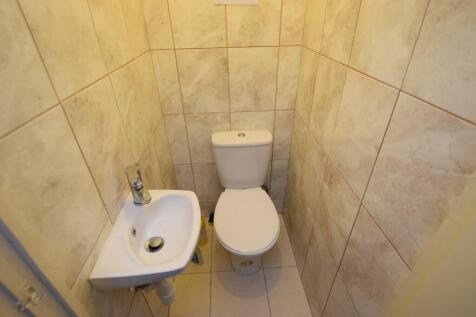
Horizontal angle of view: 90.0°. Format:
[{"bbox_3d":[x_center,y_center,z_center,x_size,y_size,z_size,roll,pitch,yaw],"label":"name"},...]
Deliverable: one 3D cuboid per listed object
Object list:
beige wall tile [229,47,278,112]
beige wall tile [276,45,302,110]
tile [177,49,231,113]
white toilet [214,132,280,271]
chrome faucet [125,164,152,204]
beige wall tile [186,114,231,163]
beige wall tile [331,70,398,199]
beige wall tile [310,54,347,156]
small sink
[{"bbox_3d":[0.084,-0.432,1.326,0.270,0.350,0.010,-3,32,-2],"label":"beige wall tile"},{"bbox_3d":[0.278,-0.441,1.333,0.118,0.350,0.010,-3,32,-2],"label":"beige wall tile"},{"bbox_3d":[-0.185,-0.419,1.315,0.269,0.350,0.010,-3,32,-2],"label":"tile"},{"bbox_3d":[0.042,0.312,1.404,0.360,0.763,0.632,-3,32,-2],"label":"white toilet"},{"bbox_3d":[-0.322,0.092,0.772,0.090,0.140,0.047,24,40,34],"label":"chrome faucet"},{"bbox_3d":[-0.178,-0.121,1.503,0.269,0.354,0.010,-3,32,-2],"label":"beige wall tile"},{"bbox_3d":[0.380,-0.088,0.770,0.010,0.350,0.278,-3,32,-2],"label":"beige wall tile"},{"bbox_3d":[0.364,-0.234,1.002,0.010,0.350,0.271,-3,32,-2],"label":"beige wall tile"},{"bbox_3d":[-0.246,0.250,0.762,0.267,0.125,0.332,-3,32,-2],"label":"small sink"}]

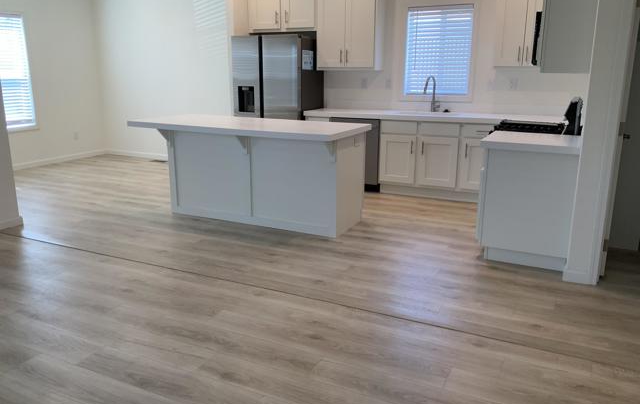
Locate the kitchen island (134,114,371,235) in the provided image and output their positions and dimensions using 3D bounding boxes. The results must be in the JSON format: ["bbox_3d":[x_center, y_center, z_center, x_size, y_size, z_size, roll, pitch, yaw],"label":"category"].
[{"bbox_3d":[-0.677,-0.293,5.140,2.135,0.915,0.873,7,16,26],"label":"kitchen island"}]

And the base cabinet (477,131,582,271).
[{"bbox_3d":[1.633,-0.038,4.185,0.650,0.900,0.670,7,16,26],"label":"base cabinet"}]

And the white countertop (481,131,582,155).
[{"bbox_3d":[1.627,-0.464,4.069,0.660,0.047,0.690,7,16,26],"label":"white countertop"}]

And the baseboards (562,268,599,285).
[{"bbox_3d":[1.784,0.514,3.663,0.210,0.090,0.030,7,16,26],"label":"baseboards"}]

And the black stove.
[{"bbox_3d":[1.916,-0.248,4.811,0.720,1.000,0.760,7,16,26],"label":"black stove"}]

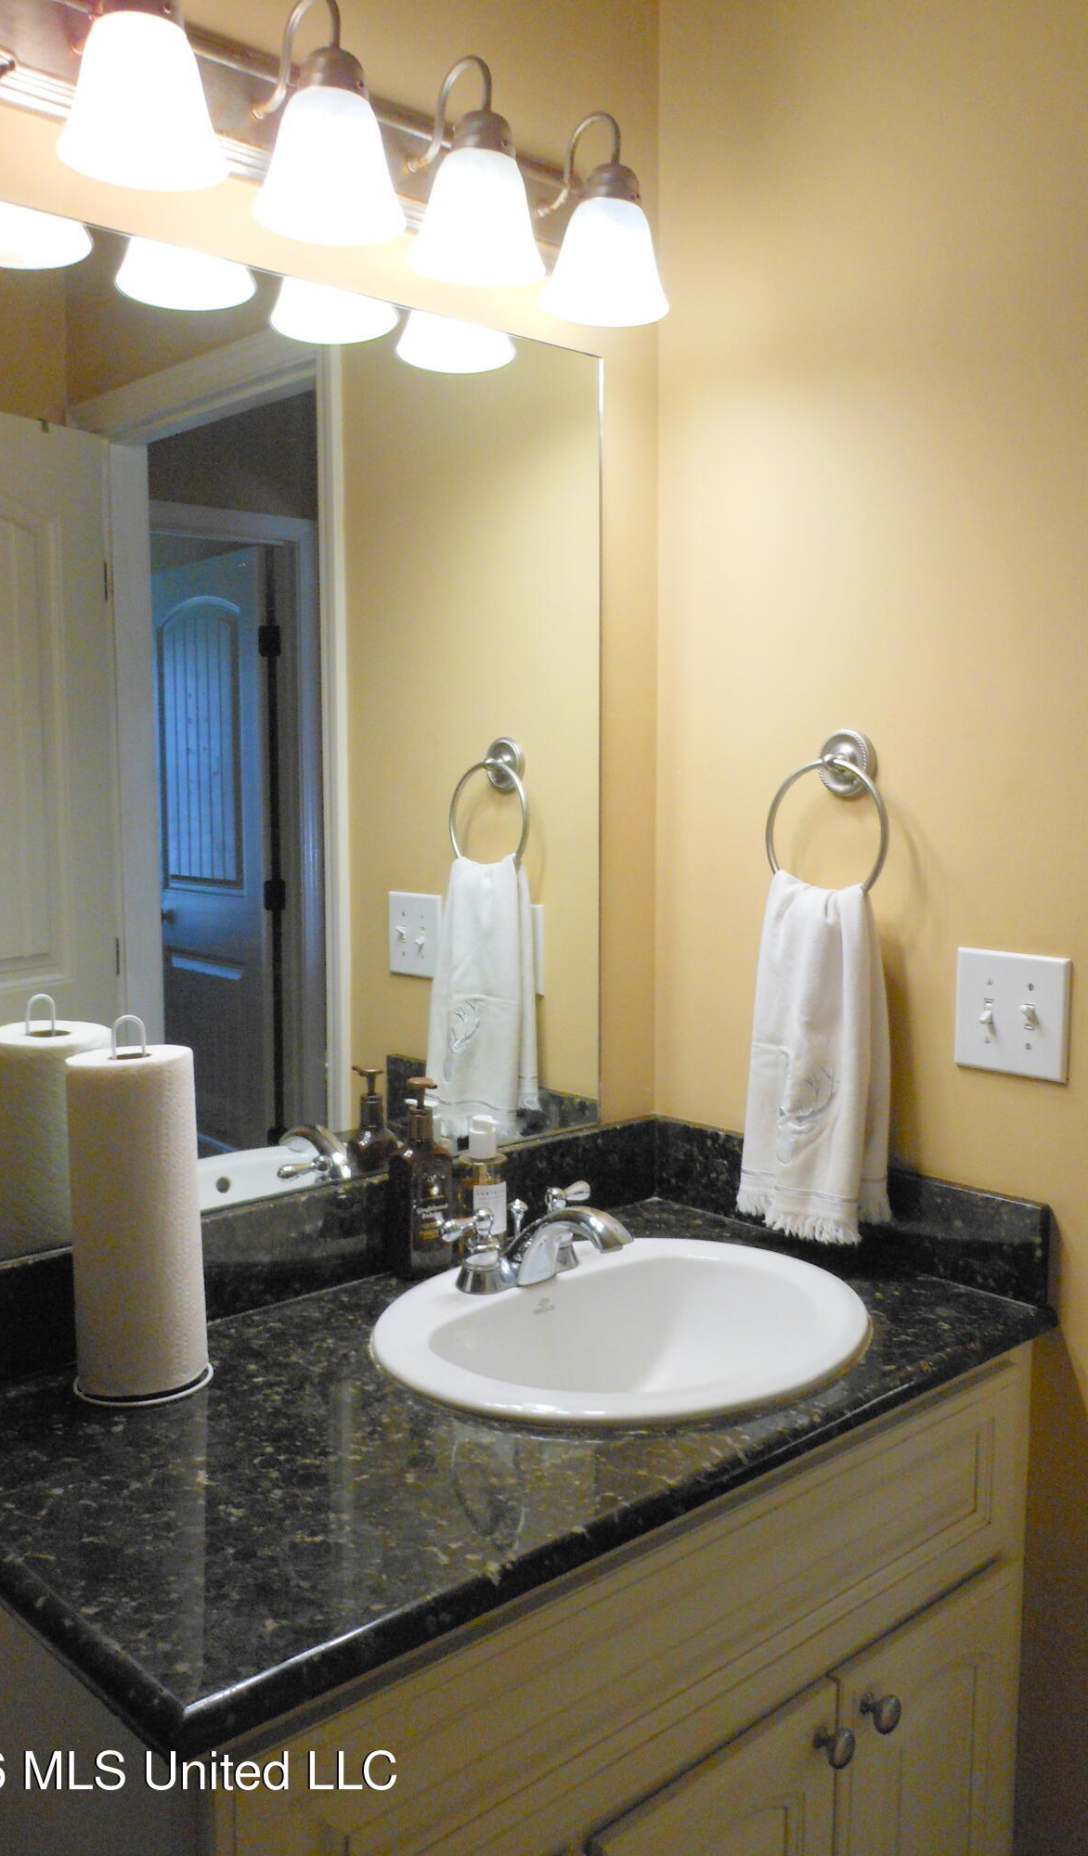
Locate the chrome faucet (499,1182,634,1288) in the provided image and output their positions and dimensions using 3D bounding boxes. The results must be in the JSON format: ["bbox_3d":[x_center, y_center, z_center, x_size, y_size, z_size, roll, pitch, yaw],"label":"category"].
[{"bbox_3d":[0.018,0.321,1.518,0.207,0.091,0.189,-6,8,-43],"label":"chrome faucet"}]

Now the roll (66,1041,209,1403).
[{"bbox_3d":[-0.352,0.252,1.302,0.109,0.284,0.109,0,6,0],"label":"roll"}]

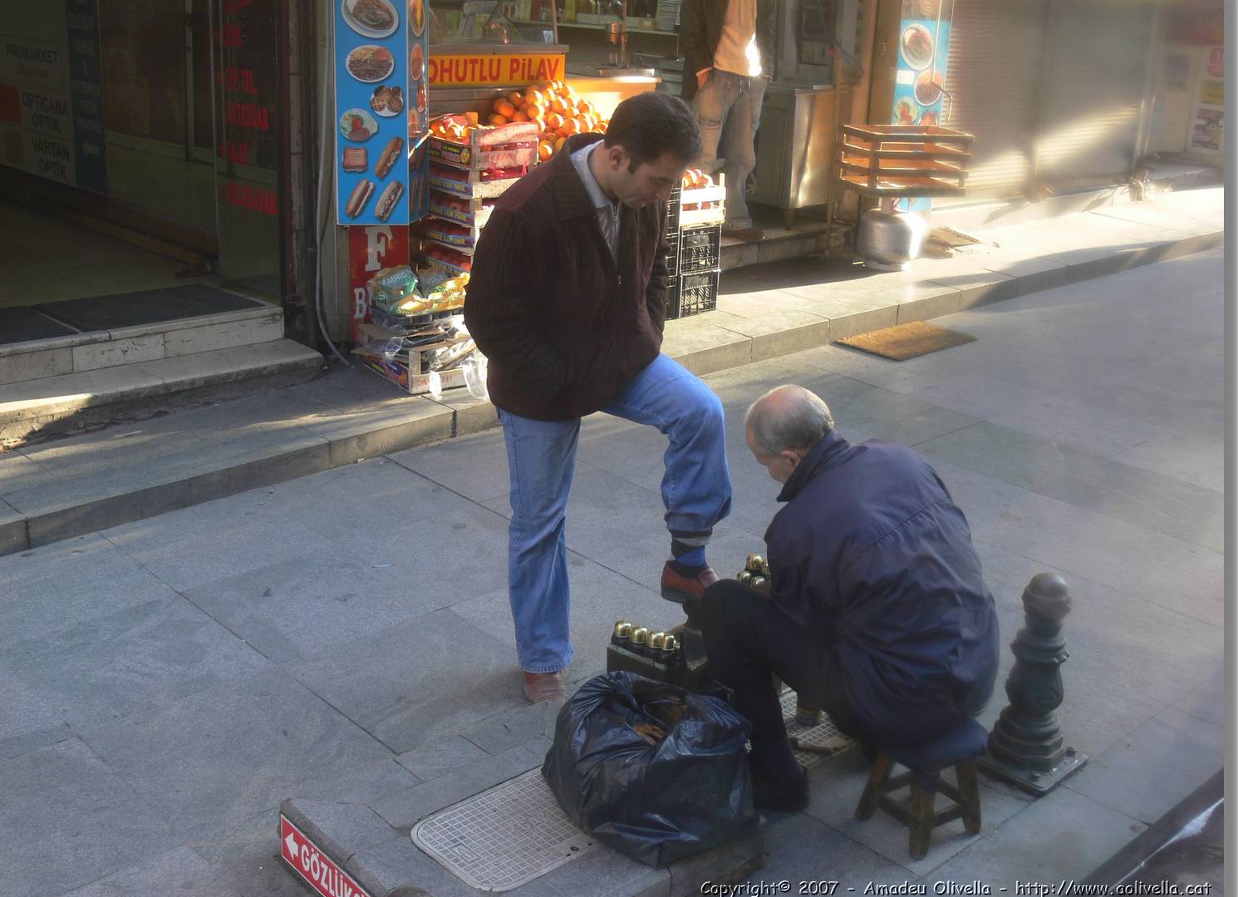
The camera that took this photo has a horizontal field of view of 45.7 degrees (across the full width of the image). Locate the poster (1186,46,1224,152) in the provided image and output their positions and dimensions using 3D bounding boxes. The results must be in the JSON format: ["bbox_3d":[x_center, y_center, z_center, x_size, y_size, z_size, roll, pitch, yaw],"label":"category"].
[{"bbox_3d":[5.125,-3.023,12.800,0.030,0.880,0.500,-4,15,-22],"label":"poster"}]

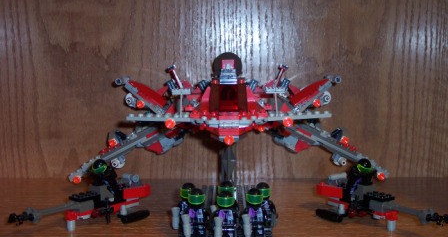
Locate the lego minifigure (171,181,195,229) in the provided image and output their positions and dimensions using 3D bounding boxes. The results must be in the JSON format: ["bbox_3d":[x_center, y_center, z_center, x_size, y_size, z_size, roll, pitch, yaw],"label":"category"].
[{"bbox_3d":[-0.031,0.077,0.570,0.025,0.043,0.019,0,7,0],"label":"lego minifigure"}]

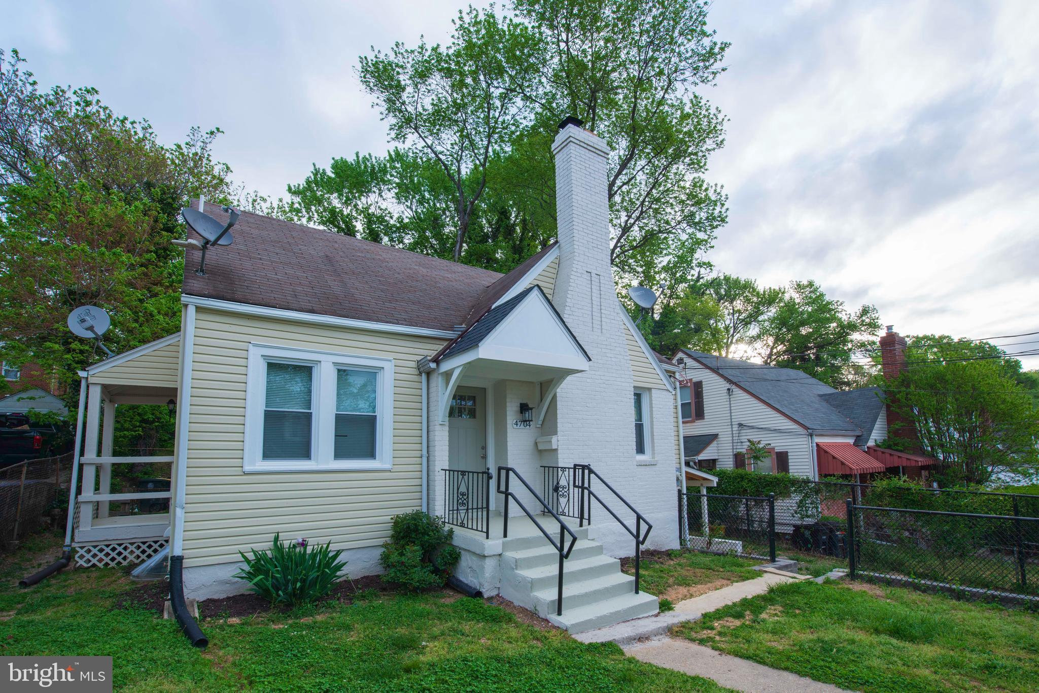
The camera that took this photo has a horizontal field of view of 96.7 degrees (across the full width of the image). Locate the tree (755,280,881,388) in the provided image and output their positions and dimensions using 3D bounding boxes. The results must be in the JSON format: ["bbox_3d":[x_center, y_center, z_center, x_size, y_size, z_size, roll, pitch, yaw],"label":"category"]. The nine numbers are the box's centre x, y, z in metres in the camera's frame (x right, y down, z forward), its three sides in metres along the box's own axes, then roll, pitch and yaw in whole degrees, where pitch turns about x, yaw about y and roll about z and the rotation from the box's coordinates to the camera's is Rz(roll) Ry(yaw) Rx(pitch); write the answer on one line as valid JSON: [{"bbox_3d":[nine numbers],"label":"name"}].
[{"bbox_3d":[18.735,2.243,28.503,8.000,12.990,8.000,5,-10,-32],"label":"tree"}]

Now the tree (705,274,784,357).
[{"bbox_3d":[16.098,2.165,32.428,6.200,14.940,6.200,5,-10,-32],"label":"tree"}]

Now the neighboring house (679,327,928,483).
[{"bbox_3d":[10.228,3.680,18.990,9.400,6.700,10.400,5,-10,-32],"label":"neighboring house"}]

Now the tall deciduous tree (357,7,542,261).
[{"bbox_3d":[-3.002,-4.796,20.172,8.500,21.620,8.200,5,-10,-32],"label":"tall deciduous tree"}]

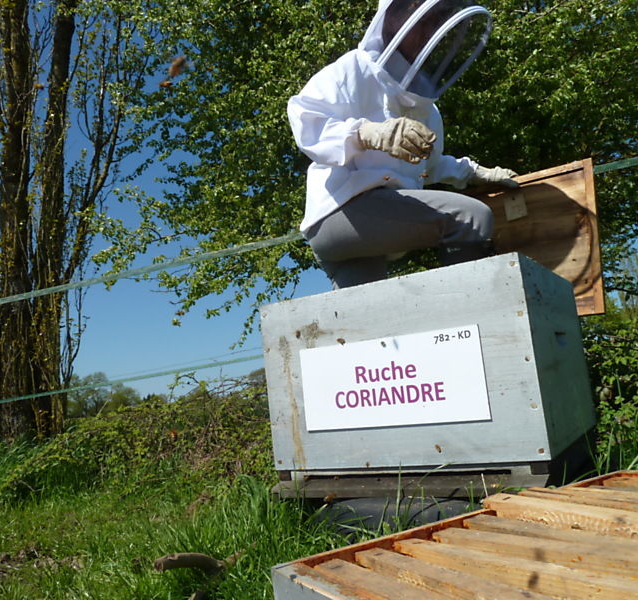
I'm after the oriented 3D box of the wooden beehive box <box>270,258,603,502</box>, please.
[{"bbox_3d":[0.241,0.163,1.195,0.502,0.356,0.535,-12,-10,31],"label":"wooden beehive box"}]

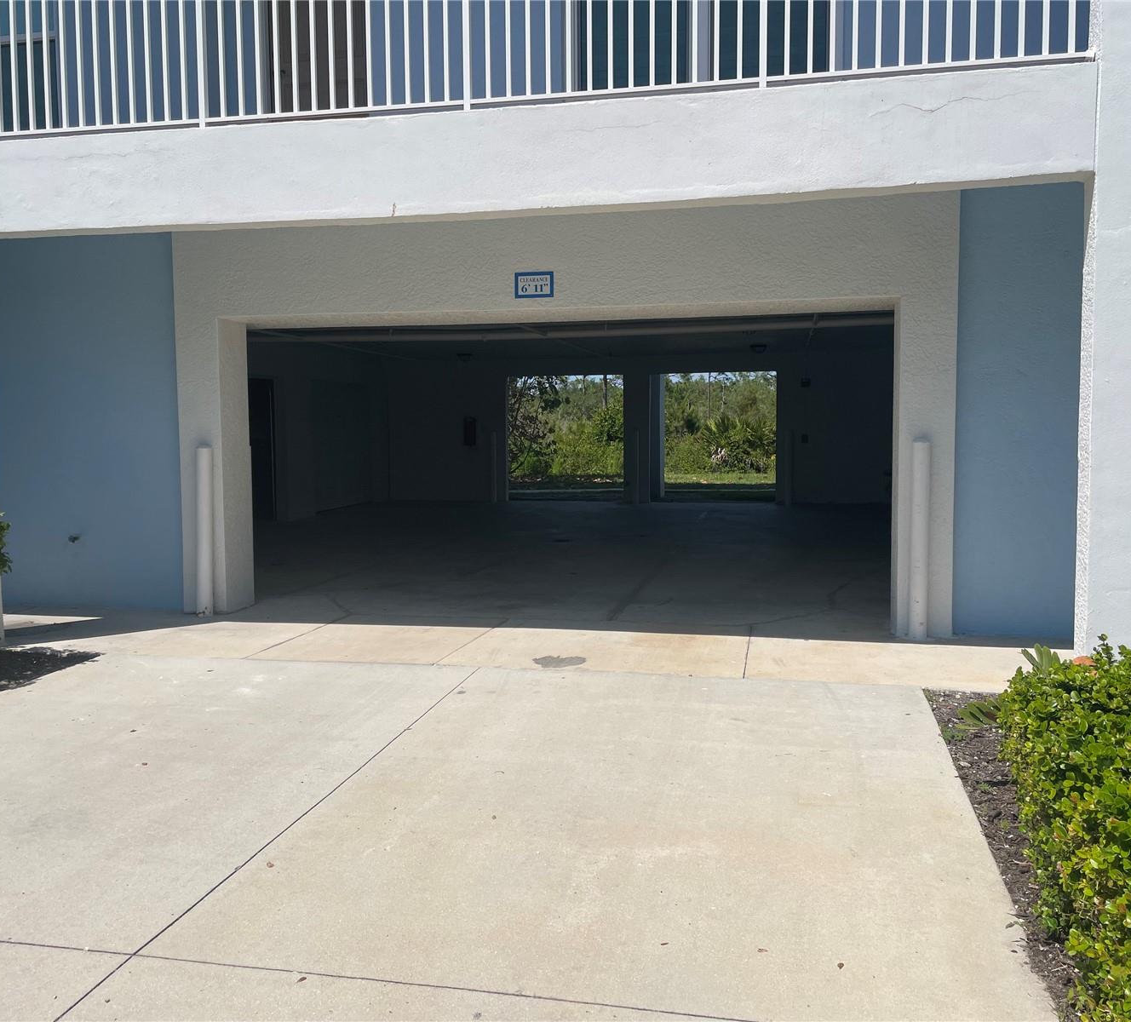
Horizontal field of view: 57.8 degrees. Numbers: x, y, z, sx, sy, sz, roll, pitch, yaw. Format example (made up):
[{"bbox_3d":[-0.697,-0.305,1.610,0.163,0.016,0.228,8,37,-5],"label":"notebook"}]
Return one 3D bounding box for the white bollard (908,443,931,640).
[{"bbox_3d":[2.414,0.198,6.972,0.118,1.378,0.118,0,4,11],"label":"white bollard"}]

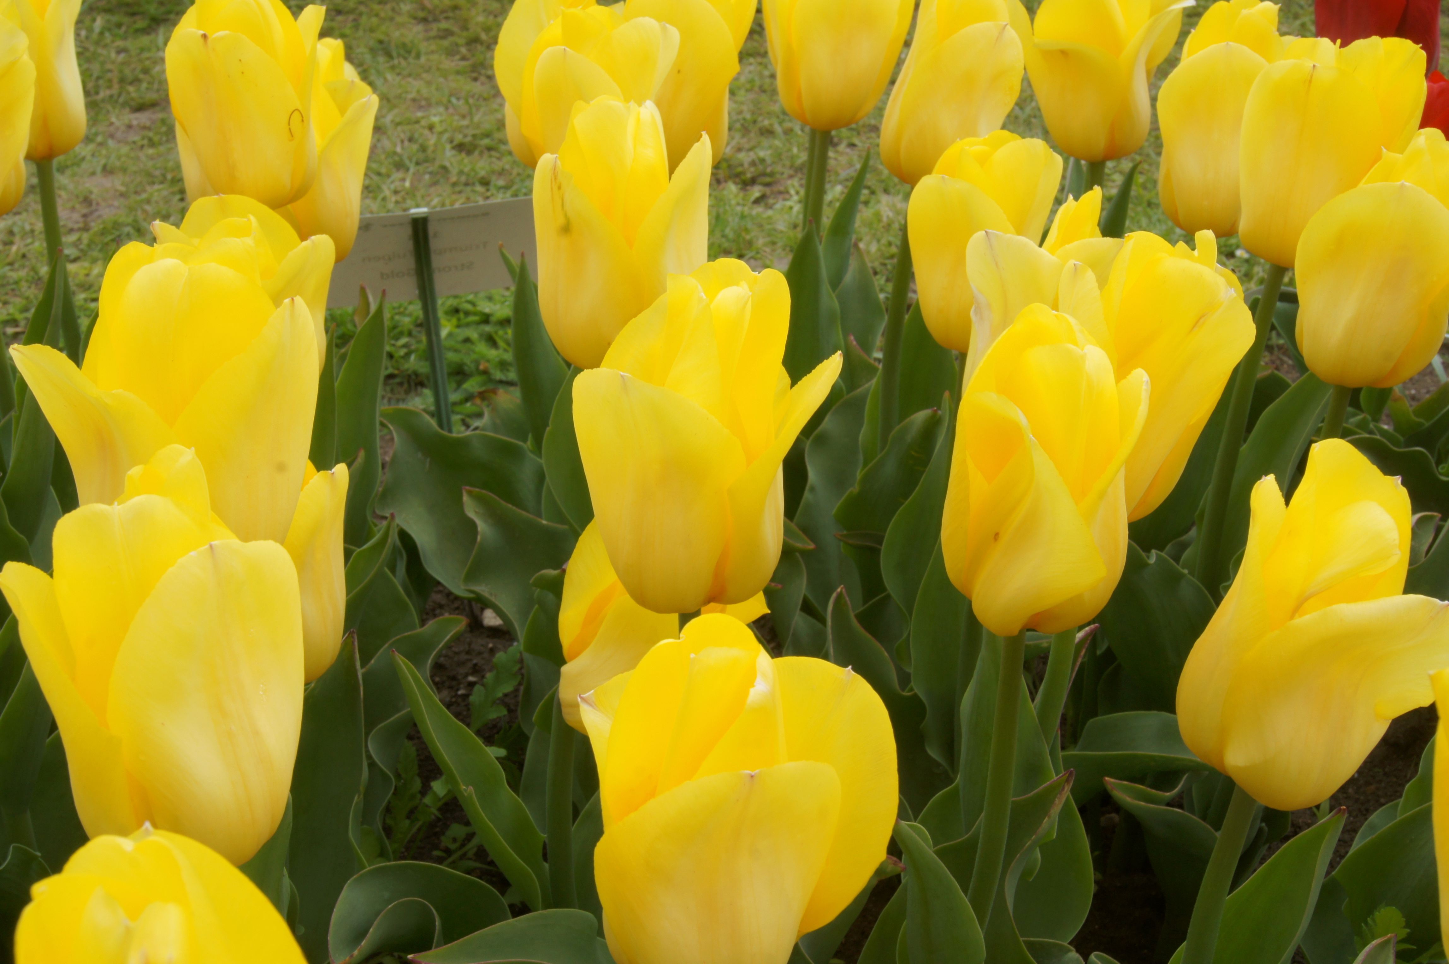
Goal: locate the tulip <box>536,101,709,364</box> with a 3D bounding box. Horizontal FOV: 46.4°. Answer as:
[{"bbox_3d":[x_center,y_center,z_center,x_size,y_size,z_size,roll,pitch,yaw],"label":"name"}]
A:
[{"bbox_3d":[-0.031,-0.076,0.515,0.054,0.086,0.054,7,31,0],"label":"tulip"}]

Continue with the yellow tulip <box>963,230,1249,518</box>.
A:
[{"bbox_3d":[0.107,-0.030,0.474,0.077,0.085,0.064,9,31,0],"label":"yellow tulip"}]

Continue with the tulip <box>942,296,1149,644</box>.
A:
[{"bbox_3d":[0.077,-0.003,0.407,0.049,0.086,0.051,2,31,0],"label":"tulip"}]

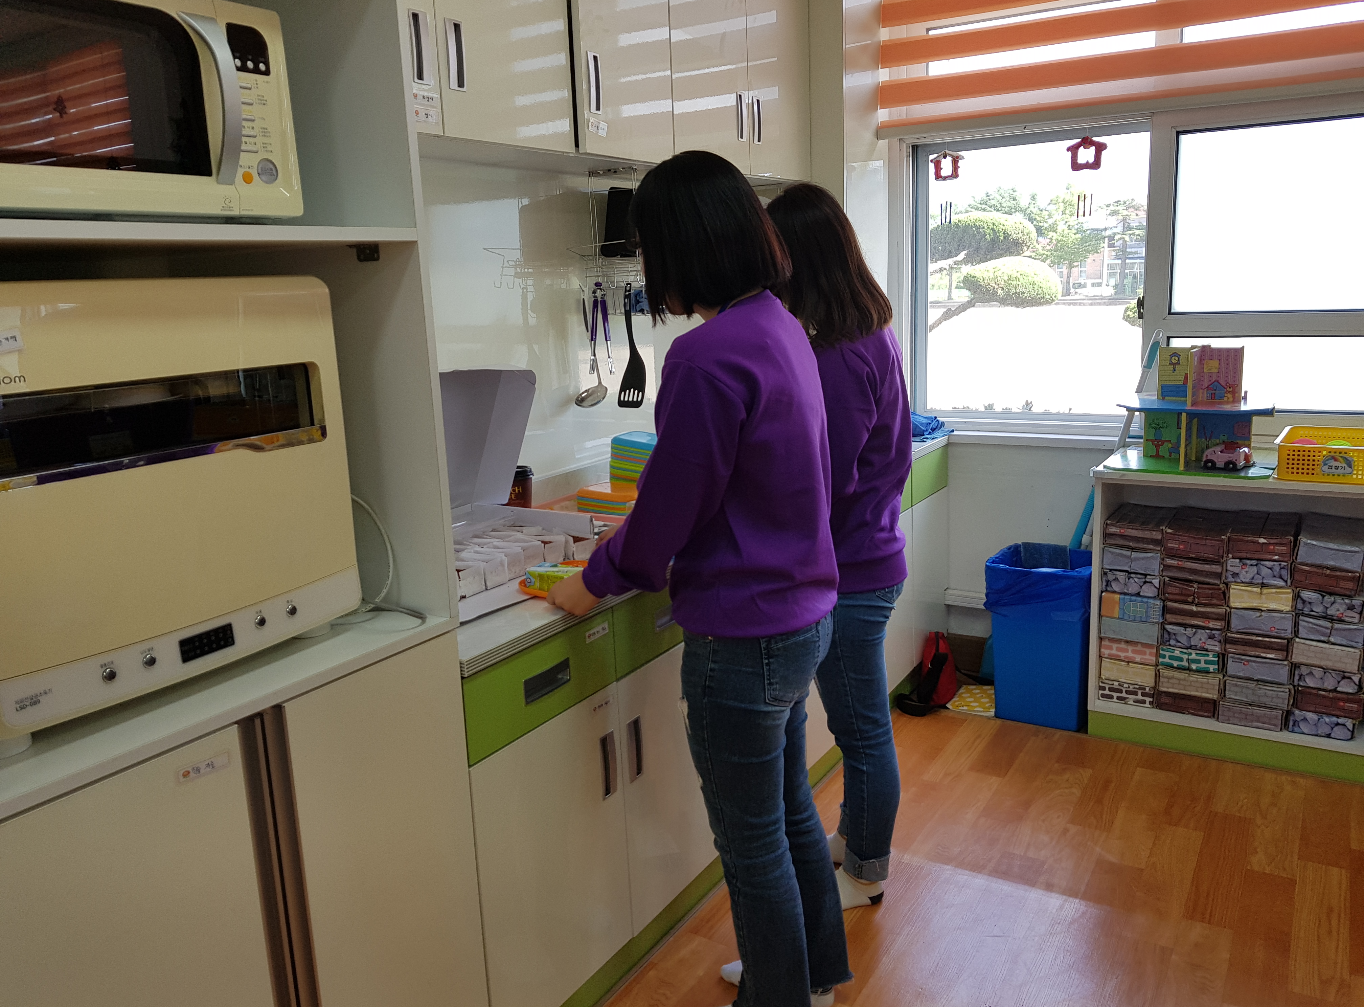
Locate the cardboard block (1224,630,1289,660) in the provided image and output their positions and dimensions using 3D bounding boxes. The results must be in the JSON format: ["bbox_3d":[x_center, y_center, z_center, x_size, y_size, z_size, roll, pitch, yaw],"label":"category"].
[{"bbox_3d":[1.645,0.360,2.911,0.151,0.064,0.295,5,14,32],"label":"cardboard block"}]

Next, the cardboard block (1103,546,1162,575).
[{"bbox_3d":[1.378,0.136,3.099,0.152,0.068,0.300,5,14,29],"label":"cardboard block"}]

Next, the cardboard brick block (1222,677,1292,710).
[{"bbox_3d":[1.660,0.491,2.933,0.152,0.066,0.300,5,14,32],"label":"cardboard brick block"}]

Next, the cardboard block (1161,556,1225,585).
[{"bbox_3d":[1.493,0.159,2.961,0.153,0.063,0.295,5,14,32],"label":"cardboard block"}]

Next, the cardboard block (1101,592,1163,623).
[{"bbox_3d":[1.373,0.272,3.067,0.158,0.067,0.295,5,14,32],"label":"cardboard block"}]

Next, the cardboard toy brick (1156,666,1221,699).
[{"bbox_3d":[1.515,0.479,3.024,0.157,0.067,0.295,5,14,32],"label":"cardboard toy brick"}]

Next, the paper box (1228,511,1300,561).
[{"bbox_3d":[1.674,0.093,2.959,0.157,0.071,0.300,5,14,31],"label":"paper box"}]

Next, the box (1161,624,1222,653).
[{"bbox_3d":[1.511,0.349,2.995,0.151,0.064,0.295,5,14,32],"label":"box"}]

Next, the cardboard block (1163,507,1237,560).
[{"bbox_3d":[1.517,0.091,3.007,0.152,0.070,0.300,5,14,29],"label":"cardboard block"}]

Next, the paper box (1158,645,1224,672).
[{"bbox_3d":[1.558,0.426,3.118,0.155,0.068,0.290,5,14,31],"label":"paper box"}]

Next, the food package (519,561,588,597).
[{"bbox_3d":[-0.225,0.139,1.877,0.107,0.034,0.055,6,15,32],"label":"food package"}]

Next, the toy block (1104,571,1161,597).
[{"bbox_3d":[1.406,0.208,3.159,0.155,0.069,0.290,5,14,31],"label":"toy block"}]

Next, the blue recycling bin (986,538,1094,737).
[{"bbox_3d":[1.140,0.413,3.223,0.290,0.505,0.290,5,14,32],"label":"blue recycling bin"}]

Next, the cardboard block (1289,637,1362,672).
[{"bbox_3d":[1.779,0.373,2.827,0.153,0.066,0.295,5,14,32],"label":"cardboard block"}]

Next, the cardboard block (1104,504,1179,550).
[{"bbox_3d":[1.365,0.065,3.035,0.152,0.066,0.300,5,14,32],"label":"cardboard block"}]

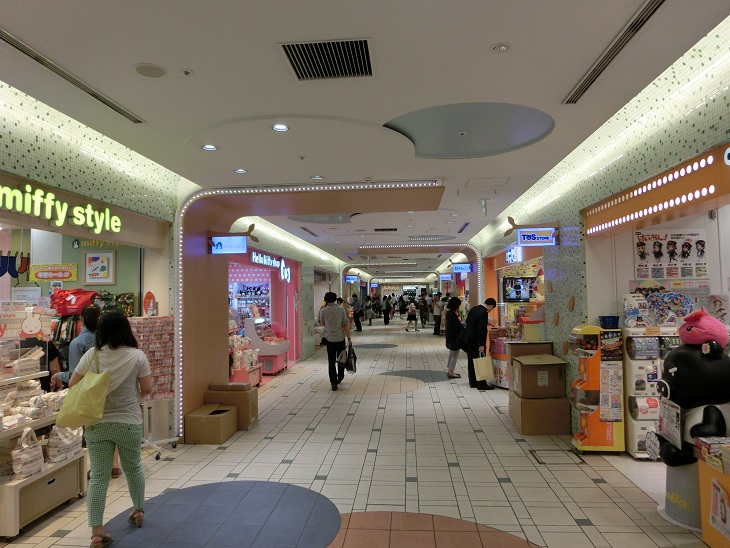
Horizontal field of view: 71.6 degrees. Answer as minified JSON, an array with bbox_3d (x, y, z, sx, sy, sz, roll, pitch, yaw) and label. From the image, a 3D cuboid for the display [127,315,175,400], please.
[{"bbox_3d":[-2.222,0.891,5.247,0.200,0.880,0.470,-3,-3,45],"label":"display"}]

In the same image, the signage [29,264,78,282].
[{"bbox_3d":[-3.770,-0.006,6.133,0.600,0.210,0.020,-1,-2,5],"label":"signage"}]

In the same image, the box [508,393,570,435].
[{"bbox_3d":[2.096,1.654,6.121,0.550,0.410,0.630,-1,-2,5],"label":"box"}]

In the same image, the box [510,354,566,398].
[{"bbox_3d":[2.111,1.263,6.172,0.500,0.410,0.530,0,-2,1],"label":"box"}]

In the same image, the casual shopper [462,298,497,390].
[{"bbox_3d":[1.984,1.188,8.707,0.540,1.550,0.480,-1,-2,-4],"label":"casual shopper"}]

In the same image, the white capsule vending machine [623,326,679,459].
[{"bbox_3d":[2.942,1.167,5.114,0.560,1.270,0.370,-1,-2,5],"label":"white capsule vending machine"}]

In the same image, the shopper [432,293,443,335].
[{"bbox_3d":[2.926,1.611,20.377,0.380,1.700,0.480,0,-3,-25],"label":"shopper"}]

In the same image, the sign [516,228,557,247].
[{"bbox_3d":[2.150,-0.454,6.359,0.500,0.225,0.080,-1,-2,5],"label":"sign"}]

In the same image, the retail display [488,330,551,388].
[{"bbox_3d":[2.705,1.520,8.868,0.750,0.900,1.000,0,-3,-13],"label":"retail display"}]

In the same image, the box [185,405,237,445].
[{"bbox_3d":[-1.748,1.731,5.857,0.415,0.305,0.590,-1,-2,5],"label":"box"}]

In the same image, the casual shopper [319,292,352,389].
[{"bbox_3d":[-0.531,1.179,9.015,0.550,1.680,0.420,-1,-2,5],"label":"casual shopper"}]

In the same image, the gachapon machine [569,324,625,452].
[{"bbox_3d":[2.411,1.188,5.307,0.460,1.290,0.320,-1,-2,5],"label":"gachapon machine"}]

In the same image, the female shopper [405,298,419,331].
[{"bbox_3d":[2.043,1.742,21.756,0.480,1.450,0.480,-3,-3,42],"label":"female shopper"}]

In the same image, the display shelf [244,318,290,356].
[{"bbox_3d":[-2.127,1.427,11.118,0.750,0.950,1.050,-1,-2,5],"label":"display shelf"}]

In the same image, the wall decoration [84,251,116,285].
[{"bbox_3d":[-3.492,-0.082,6.676,0.400,0.430,0.040,-1,-2,5],"label":"wall decoration"}]

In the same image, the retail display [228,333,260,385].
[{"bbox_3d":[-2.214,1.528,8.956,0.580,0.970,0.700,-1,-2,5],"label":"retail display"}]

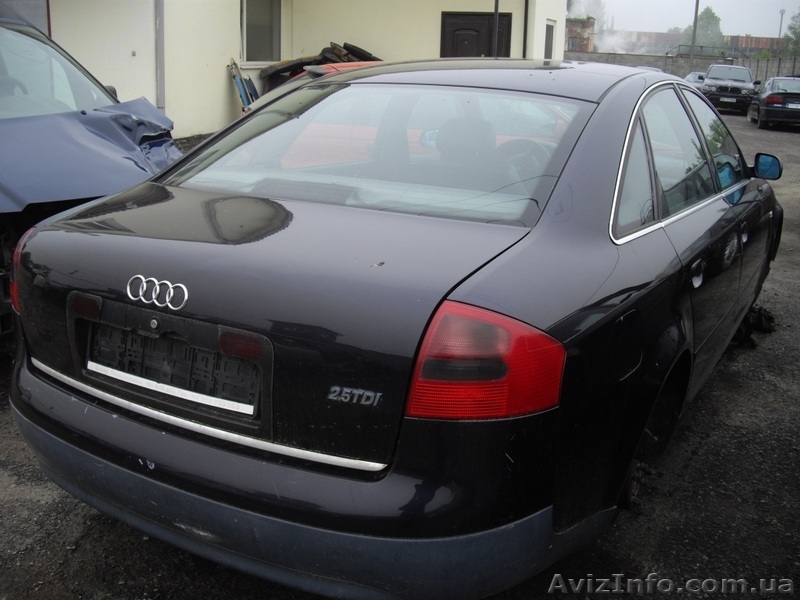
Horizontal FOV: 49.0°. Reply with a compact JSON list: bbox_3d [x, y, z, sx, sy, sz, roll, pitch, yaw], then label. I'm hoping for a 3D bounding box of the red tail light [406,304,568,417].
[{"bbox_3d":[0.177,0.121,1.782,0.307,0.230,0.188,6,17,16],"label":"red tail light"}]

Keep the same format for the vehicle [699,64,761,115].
[{"bbox_3d":[12.401,-7.937,32.926,1.950,1.700,4.670,7,16,19],"label":"vehicle"}]

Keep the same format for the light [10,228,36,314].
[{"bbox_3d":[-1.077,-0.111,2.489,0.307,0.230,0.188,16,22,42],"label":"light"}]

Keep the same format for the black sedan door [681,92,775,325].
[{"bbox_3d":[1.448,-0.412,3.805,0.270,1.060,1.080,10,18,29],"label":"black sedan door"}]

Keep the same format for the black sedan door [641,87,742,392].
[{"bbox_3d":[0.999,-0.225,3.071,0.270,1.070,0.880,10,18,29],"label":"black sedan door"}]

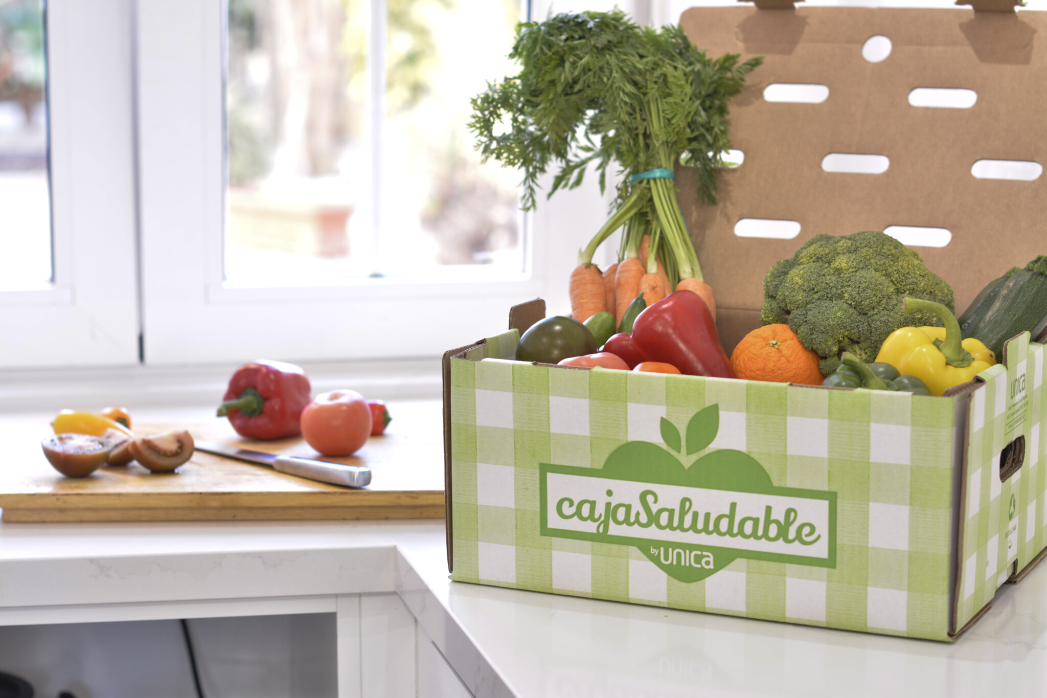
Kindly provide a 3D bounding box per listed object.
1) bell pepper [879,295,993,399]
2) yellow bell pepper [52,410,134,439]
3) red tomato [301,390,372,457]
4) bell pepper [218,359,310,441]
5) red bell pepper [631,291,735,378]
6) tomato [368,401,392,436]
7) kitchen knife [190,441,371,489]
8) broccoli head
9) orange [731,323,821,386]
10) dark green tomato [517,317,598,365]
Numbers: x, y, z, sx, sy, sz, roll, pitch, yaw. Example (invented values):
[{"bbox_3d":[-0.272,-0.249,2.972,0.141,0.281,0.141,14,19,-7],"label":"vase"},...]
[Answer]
[{"bbox_3d":[0.313,0.013,1.660,0.090,0.105,0.088,6,26,-1],"label":"bell pepper"},{"bbox_3d":[-0.424,0.075,2.150,0.080,0.030,0.032,-2,12,0],"label":"yellow bell pepper"},{"bbox_3d":[-0.179,0.071,2.083,0.069,0.063,0.069,-1,12,0],"label":"red tomato"},{"bbox_3d":[-0.255,0.052,2.144,0.083,0.079,0.098,6,15,29],"label":"bell pepper"},{"bbox_3d":[0.130,-0.004,1.750,0.080,0.105,0.078,-26,17,5],"label":"red bell pepper"},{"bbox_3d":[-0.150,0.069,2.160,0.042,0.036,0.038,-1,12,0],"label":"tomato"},{"bbox_3d":[-0.242,0.098,2.069,0.262,0.018,0.028,9,15,39],"label":"kitchen knife"},{"bbox_3d":[0.276,-0.032,1.800,0.160,0.135,0.145,-1,15,0],"label":"broccoli head"},{"bbox_3d":[0.199,0.016,1.715,0.074,0.070,0.074,-1,12,0],"label":"orange"},{"bbox_3d":[0.028,0.006,1.795,0.067,0.062,0.067,-1,12,0],"label":"dark green tomato"}]

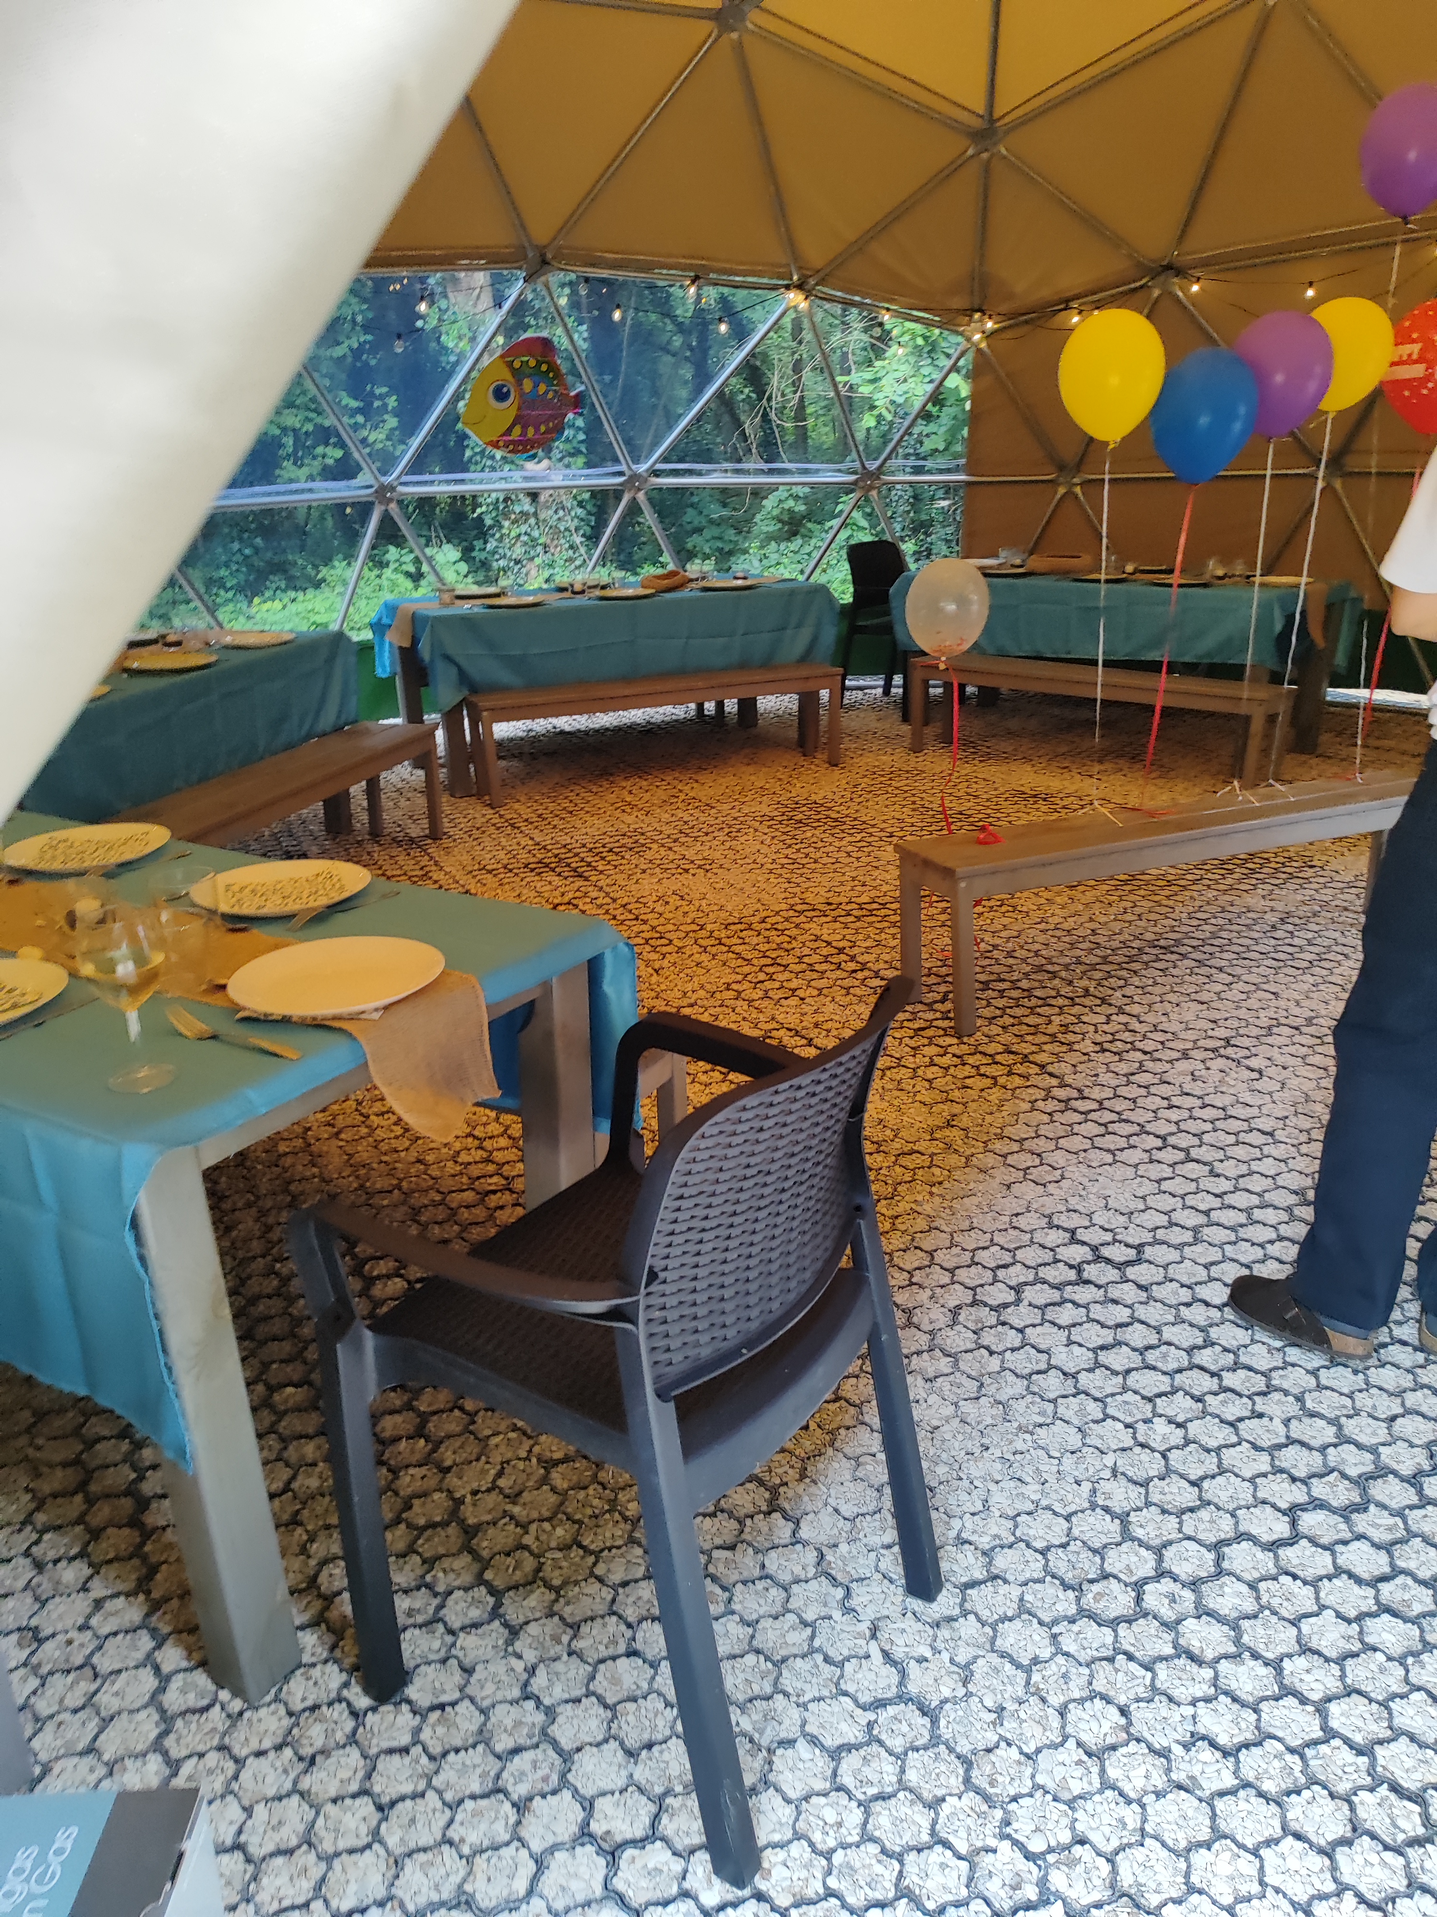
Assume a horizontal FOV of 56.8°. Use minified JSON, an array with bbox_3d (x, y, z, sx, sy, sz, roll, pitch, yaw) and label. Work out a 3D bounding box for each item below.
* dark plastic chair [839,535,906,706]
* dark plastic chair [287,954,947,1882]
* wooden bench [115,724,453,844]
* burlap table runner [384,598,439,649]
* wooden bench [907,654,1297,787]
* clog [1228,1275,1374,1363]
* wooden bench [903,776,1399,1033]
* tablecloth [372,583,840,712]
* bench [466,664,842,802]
[{"bbox_3d":[1.043,-1.843,7.475,0.570,0.870,0.590,16,27,39],"label":"dark plastic chair"},{"bbox_3d":[-0.071,0.463,1.597,0.565,0.870,0.600,12,25,33],"label":"dark plastic chair"},{"bbox_3d":[-1.443,-0.404,4.515,0.315,0.450,1.730,3,22,13],"label":"wooden bench"},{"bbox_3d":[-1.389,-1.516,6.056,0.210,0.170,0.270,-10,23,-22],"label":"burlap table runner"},{"bbox_3d":[1.683,-1.077,6.064,1.730,0.450,0.315,17,28,40],"label":"wooden bench"},{"bbox_3d":[1.003,0.580,2.269,0.250,0.100,0.100,17,28,40],"label":"clog"},{"bbox_3d":[1.353,-0.193,3.787,1.730,0.450,0.315,-10,22,-19],"label":"wooden bench"},{"bbox_3d":[-0.541,-1.567,6.484,2.070,0.400,0.980,-10,22,-20],"label":"tablecloth"},{"bbox_3d":[-0.265,-1.045,6.125,1.730,0.450,0.315,-10,22,-21],"label":"bench"}]

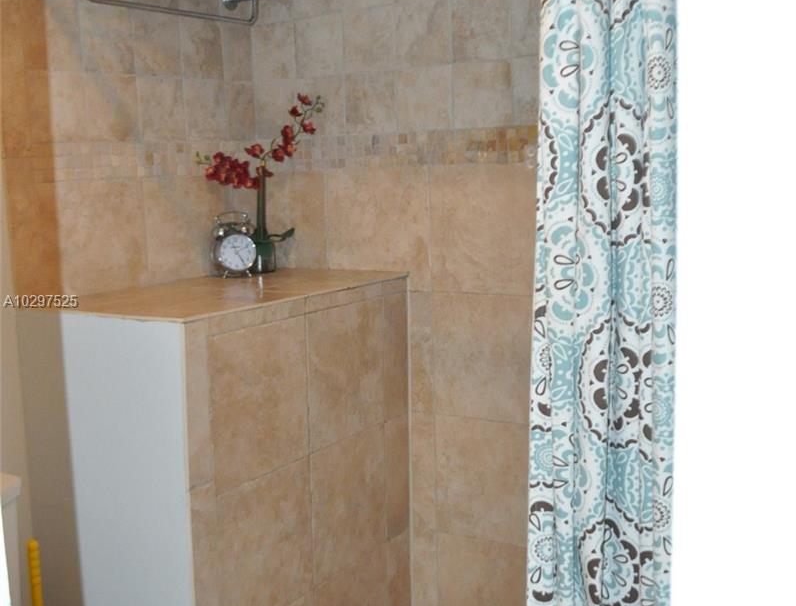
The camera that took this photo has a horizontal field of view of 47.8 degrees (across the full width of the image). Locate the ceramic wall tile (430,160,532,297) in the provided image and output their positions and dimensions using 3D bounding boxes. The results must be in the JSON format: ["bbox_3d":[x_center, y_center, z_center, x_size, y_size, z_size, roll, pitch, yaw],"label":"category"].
[{"bbox_3d":[0.225,-0.188,2.276,0.328,0.332,0.010,4,10,33],"label":"ceramic wall tile"}]

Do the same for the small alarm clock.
[{"bbox_3d":[-0.454,-0.161,2.479,0.115,0.176,0.060,-4,9,-22],"label":"small alarm clock"}]

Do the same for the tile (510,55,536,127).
[{"bbox_3d":[0.359,-0.523,2.220,0.164,0.164,0.012,3,8,31],"label":"tile"}]

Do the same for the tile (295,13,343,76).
[{"bbox_3d":[-0.220,-0.725,2.538,0.164,0.164,0.012,3,8,31],"label":"tile"}]

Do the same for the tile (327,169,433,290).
[{"bbox_3d":[-0.052,-0.198,2.463,0.327,0.327,0.012,3,9,31],"label":"tile"}]

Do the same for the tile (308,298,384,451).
[{"bbox_3d":[-0.127,0.170,2.254,0.012,0.331,0.331,3,8,31],"label":"tile"}]

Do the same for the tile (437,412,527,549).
[{"bbox_3d":[0.249,0.470,2.381,0.327,0.327,0.012,3,9,31],"label":"tile"}]

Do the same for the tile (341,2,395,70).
[{"bbox_3d":[-0.075,-0.715,2.447,0.161,0.160,0.012,3,9,30],"label":"tile"}]

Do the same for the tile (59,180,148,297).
[{"bbox_3d":[-0.733,-0.160,2.190,0.012,0.270,0.319,3,9,30],"label":"tile"}]

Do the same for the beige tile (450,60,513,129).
[{"bbox_3d":[0.217,-0.534,2.304,0.164,0.164,0.012,3,8,31],"label":"beige tile"}]

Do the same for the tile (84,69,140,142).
[{"bbox_3d":[-0.707,-0.481,2.208,0.010,0.159,0.166,4,10,33],"label":"tile"}]

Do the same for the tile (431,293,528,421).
[{"bbox_3d":[0.244,0.145,2.391,0.333,0.337,0.012,3,9,30],"label":"tile"}]

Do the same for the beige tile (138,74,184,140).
[{"bbox_3d":[-0.594,-0.490,2.251,0.012,0.149,0.154,3,9,31],"label":"beige tile"}]

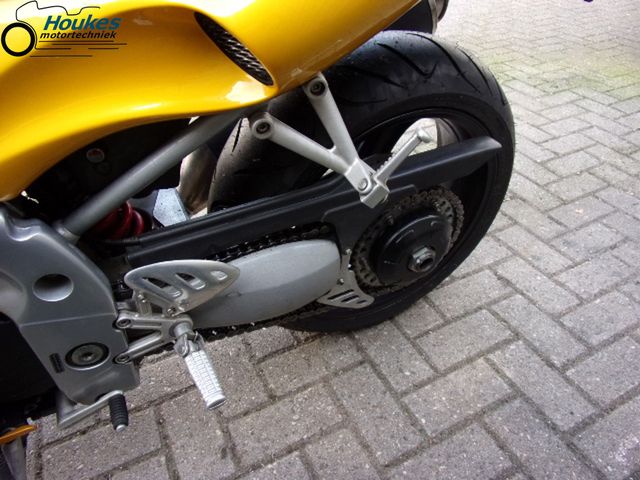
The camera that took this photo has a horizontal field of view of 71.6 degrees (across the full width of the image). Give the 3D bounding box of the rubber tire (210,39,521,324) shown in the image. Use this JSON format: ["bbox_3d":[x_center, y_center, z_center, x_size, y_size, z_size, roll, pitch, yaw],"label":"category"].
[{"bbox_3d":[0.097,-0.070,0.879,0.630,0.630,0.186,-20,46,-19],"label":"rubber tire"}]

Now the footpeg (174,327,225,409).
[{"bbox_3d":[-0.154,0.164,0.576,0.035,0.028,0.116,-20,46,-19],"label":"footpeg"}]

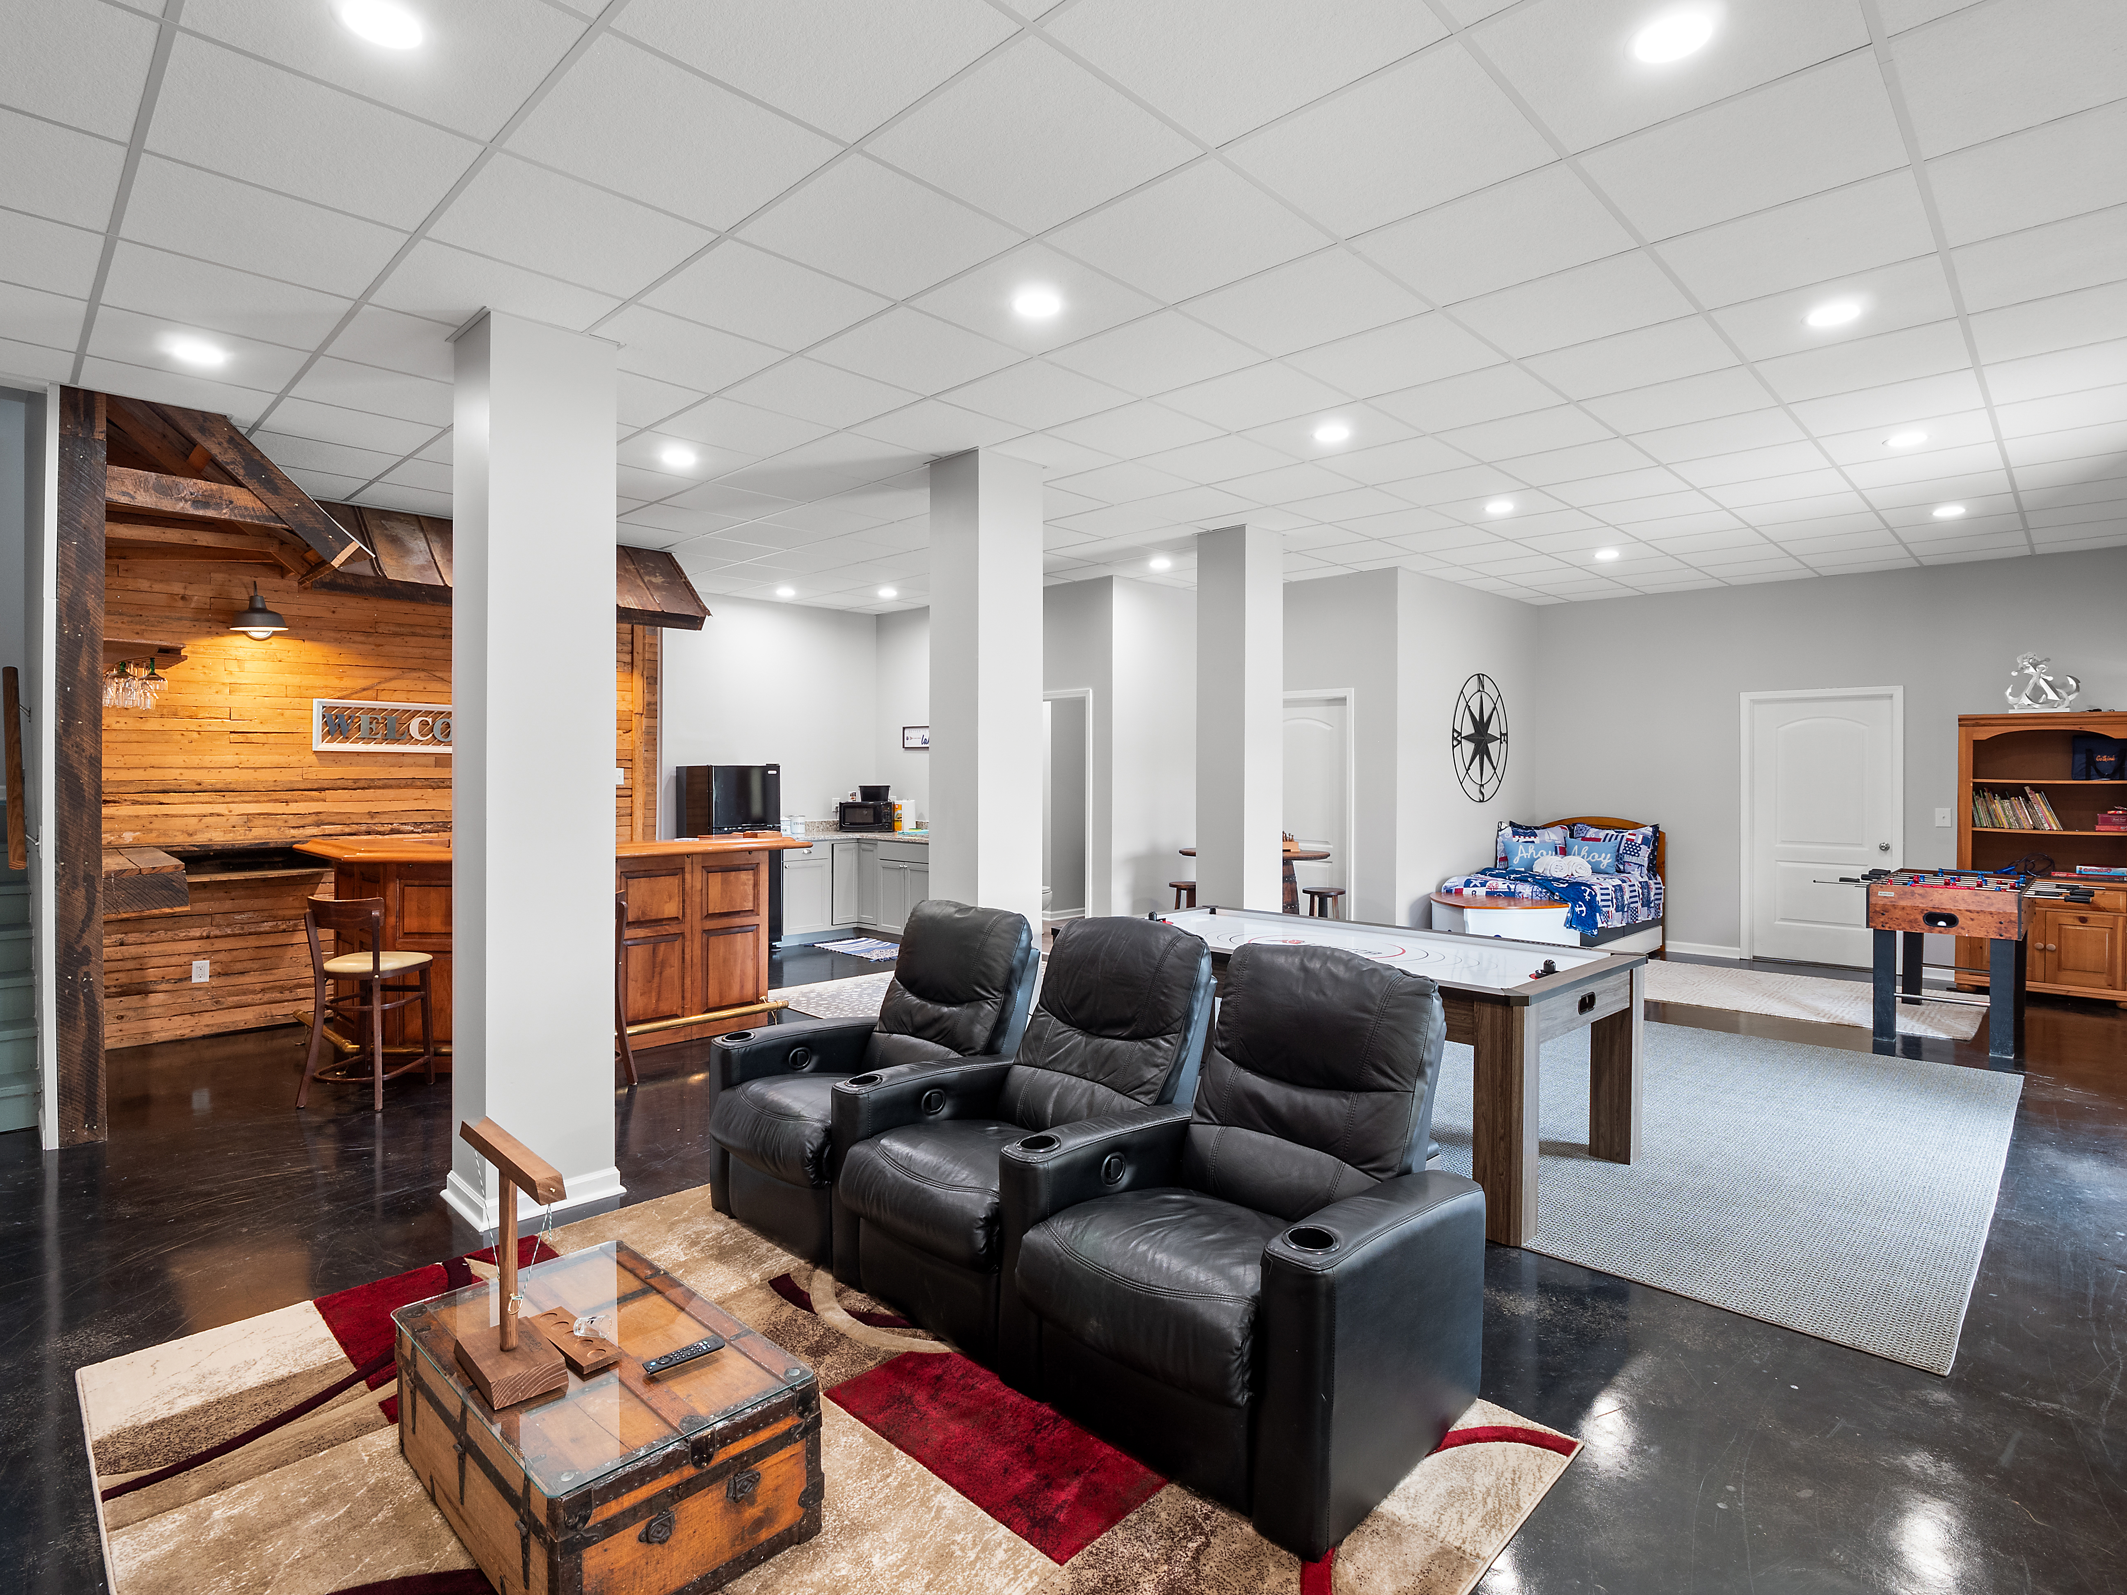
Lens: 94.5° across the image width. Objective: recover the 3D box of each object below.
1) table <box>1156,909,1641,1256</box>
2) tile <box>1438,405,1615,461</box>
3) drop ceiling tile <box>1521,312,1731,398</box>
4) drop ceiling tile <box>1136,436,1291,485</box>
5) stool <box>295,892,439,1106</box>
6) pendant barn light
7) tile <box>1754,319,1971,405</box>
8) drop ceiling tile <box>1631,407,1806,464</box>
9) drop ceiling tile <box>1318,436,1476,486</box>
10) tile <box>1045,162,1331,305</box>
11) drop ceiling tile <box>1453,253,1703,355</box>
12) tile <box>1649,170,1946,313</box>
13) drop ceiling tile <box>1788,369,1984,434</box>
[{"bbox_3d":[1.094,0.989,4.089,2.031,0.796,1.106,1,2,43],"label":"table"},{"bbox_3d":[2.116,-1.660,4.496,0.590,0.020,0.590,1,1,44],"label":"tile"},{"bbox_3d":[2.132,-1.641,3.692,0.590,0.020,0.590,1,1,44],"label":"drop ceiling tile"},{"bbox_3d":[0.783,-1.710,4.968,0.607,0.021,0.607,2,2,45],"label":"drop ceiling tile"},{"bbox_3d":[-3.273,0.934,4.632,0.439,0.952,0.450,0,1,2],"label":"stool"},{"bbox_3d":[-4.500,-1.037,5.500,0.270,0.310,0.260,1,1,44],"label":"pendant barn light"},{"bbox_3d":[3.022,-1.641,3.711,0.590,0.020,0.590,1,1,44],"label":"tile"},{"bbox_3d":[3.006,-1.659,4.514,0.590,0.020,0.590,1,1,44],"label":"drop ceiling tile"},{"bbox_3d":[1.663,-1.669,4.888,0.590,0.020,0.590,1,1,44],"label":"drop ceiling tile"},{"bbox_3d":[0.365,-1.638,2.875,0.605,0.030,0.605,1,1,44],"label":"tile"},{"bbox_3d":[1.672,-1.615,3.236,0.594,0.025,0.592,1,2,44],"label":"drop ceiling tile"},{"bbox_3d":[2.154,-1.638,2.893,0.605,0.030,0.605,1,1,44],"label":"tile"},{"bbox_3d":[3.459,-1.650,4.121,0.590,0.020,0.590,1,1,44],"label":"drop ceiling tile"}]

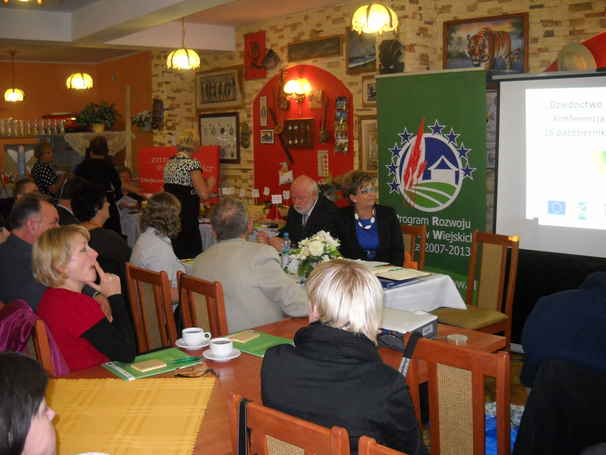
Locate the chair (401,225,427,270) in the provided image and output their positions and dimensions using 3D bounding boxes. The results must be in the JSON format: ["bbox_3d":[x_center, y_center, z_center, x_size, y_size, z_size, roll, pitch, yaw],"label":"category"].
[{"bbox_3d":[0.686,0.502,4.772,0.420,0.973,0.510,1,8,12],"label":"chair"}]

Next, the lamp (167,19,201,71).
[{"bbox_3d":[-1.091,-1.665,6.073,0.315,0.480,0.315,-1,8,0],"label":"lamp"}]

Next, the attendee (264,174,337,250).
[{"bbox_3d":[-0.018,0.269,4.746,0.520,1.300,0.720,5,10,36],"label":"attendee"}]

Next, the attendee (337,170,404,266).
[{"bbox_3d":[0.381,0.302,4.378,0.500,1.330,0.680,4,9,30],"label":"attendee"}]

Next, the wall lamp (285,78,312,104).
[{"bbox_3d":[-0.050,-1.511,7.365,0.290,0.280,0.200,5,10,40],"label":"wall lamp"}]

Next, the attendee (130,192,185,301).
[{"bbox_3d":[-0.697,0.441,3.711,0.460,1.270,0.680,4,9,30],"label":"attendee"}]

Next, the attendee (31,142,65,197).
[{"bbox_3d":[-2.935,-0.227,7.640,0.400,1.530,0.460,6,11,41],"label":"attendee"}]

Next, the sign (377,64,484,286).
[{"bbox_3d":[1.052,-0.197,5.568,0.960,2.136,0.100,4,9,33],"label":"sign"}]

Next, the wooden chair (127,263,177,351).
[{"bbox_3d":[-0.648,0.668,3.699,0.420,0.973,0.510,6,10,41],"label":"wooden chair"}]

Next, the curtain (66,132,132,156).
[{"bbox_3d":[-2.803,-1.145,9.123,1.500,0.370,0.060,5,9,36],"label":"curtain"}]

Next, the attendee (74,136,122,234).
[{"bbox_3d":[-2.115,-0.162,6.944,0.480,1.580,0.380,-2,8,-7],"label":"attendee"}]

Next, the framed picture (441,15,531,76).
[{"bbox_3d":[1.645,-1.577,5.998,0.800,0.630,0.040,5,10,38],"label":"framed picture"}]

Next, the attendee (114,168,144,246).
[{"bbox_3d":[-1.905,-0.043,7.221,0.460,1.260,0.600,-5,9,-30],"label":"attendee"}]

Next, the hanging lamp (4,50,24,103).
[{"bbox_3d":[-4.196,-2.196,9.679,0.295,0.760,0.295,-1,8,0],"label":"hanging lamp"}]

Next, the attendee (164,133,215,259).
[{"bbox_3d":[-1.323,-0.218,7.737,0.500,1.680,0.370,2,8,22],"label":"attendee"}]

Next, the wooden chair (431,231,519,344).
[{"bbox_3d":[1.096,0.555,4.327,0.510,0.973,0.420,-6,9,-35],"label":"wooden chair"}]

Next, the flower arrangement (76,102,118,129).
[{"bbox_3d":[-2.497,-1.349,8.086,0.500,0.360,0.450,-1,8,0],"label":"flower arrangement"}]

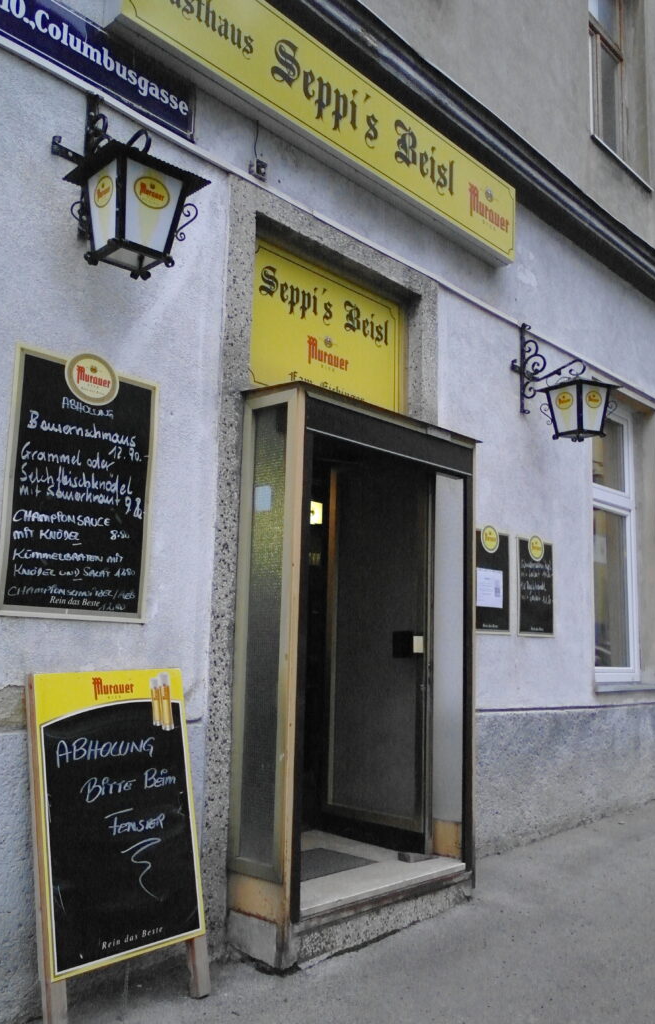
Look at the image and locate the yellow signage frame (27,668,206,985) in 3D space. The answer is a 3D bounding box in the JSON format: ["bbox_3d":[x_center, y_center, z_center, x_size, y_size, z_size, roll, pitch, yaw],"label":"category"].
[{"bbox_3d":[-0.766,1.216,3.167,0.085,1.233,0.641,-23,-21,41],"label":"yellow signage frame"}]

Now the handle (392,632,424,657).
[{"bbox_3d":[0.453,0.745,4.759,0.180,0.135,0.070,-7,-12,41],"label":"handle"}]

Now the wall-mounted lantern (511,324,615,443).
[{"bbox_3d":[1.591,-0.903,5.690,0.645,0.906,0.405,-7,-13,43],"label":"wall-mounted lantern"}]

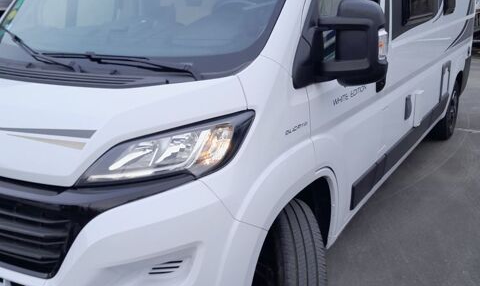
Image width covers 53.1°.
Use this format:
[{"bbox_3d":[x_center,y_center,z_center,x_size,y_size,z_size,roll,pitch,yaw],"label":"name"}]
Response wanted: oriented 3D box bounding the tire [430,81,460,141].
[{"bbox_3d":[2.079,-0.359,4.961,0.220,0.690,0.690,12,22,31],"label":"tire"}]

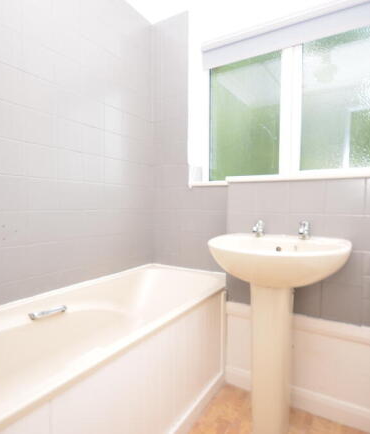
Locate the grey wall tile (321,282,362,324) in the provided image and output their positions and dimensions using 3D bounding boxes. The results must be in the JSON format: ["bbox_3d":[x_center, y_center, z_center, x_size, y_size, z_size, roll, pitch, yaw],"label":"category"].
[{"bbox_3d":[0.673,0.370,1.174,0.150,0.150,0.010,2,3,33],"label":"grey wall tile"}]

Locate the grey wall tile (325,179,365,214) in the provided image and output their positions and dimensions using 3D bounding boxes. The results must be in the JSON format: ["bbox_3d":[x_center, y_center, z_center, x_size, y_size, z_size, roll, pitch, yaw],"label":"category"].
[{"bbox_3d":[0.674,-0.084,1.155,0.150,0.150,0.010,2,3,33],"label":"grey wall tile"}]

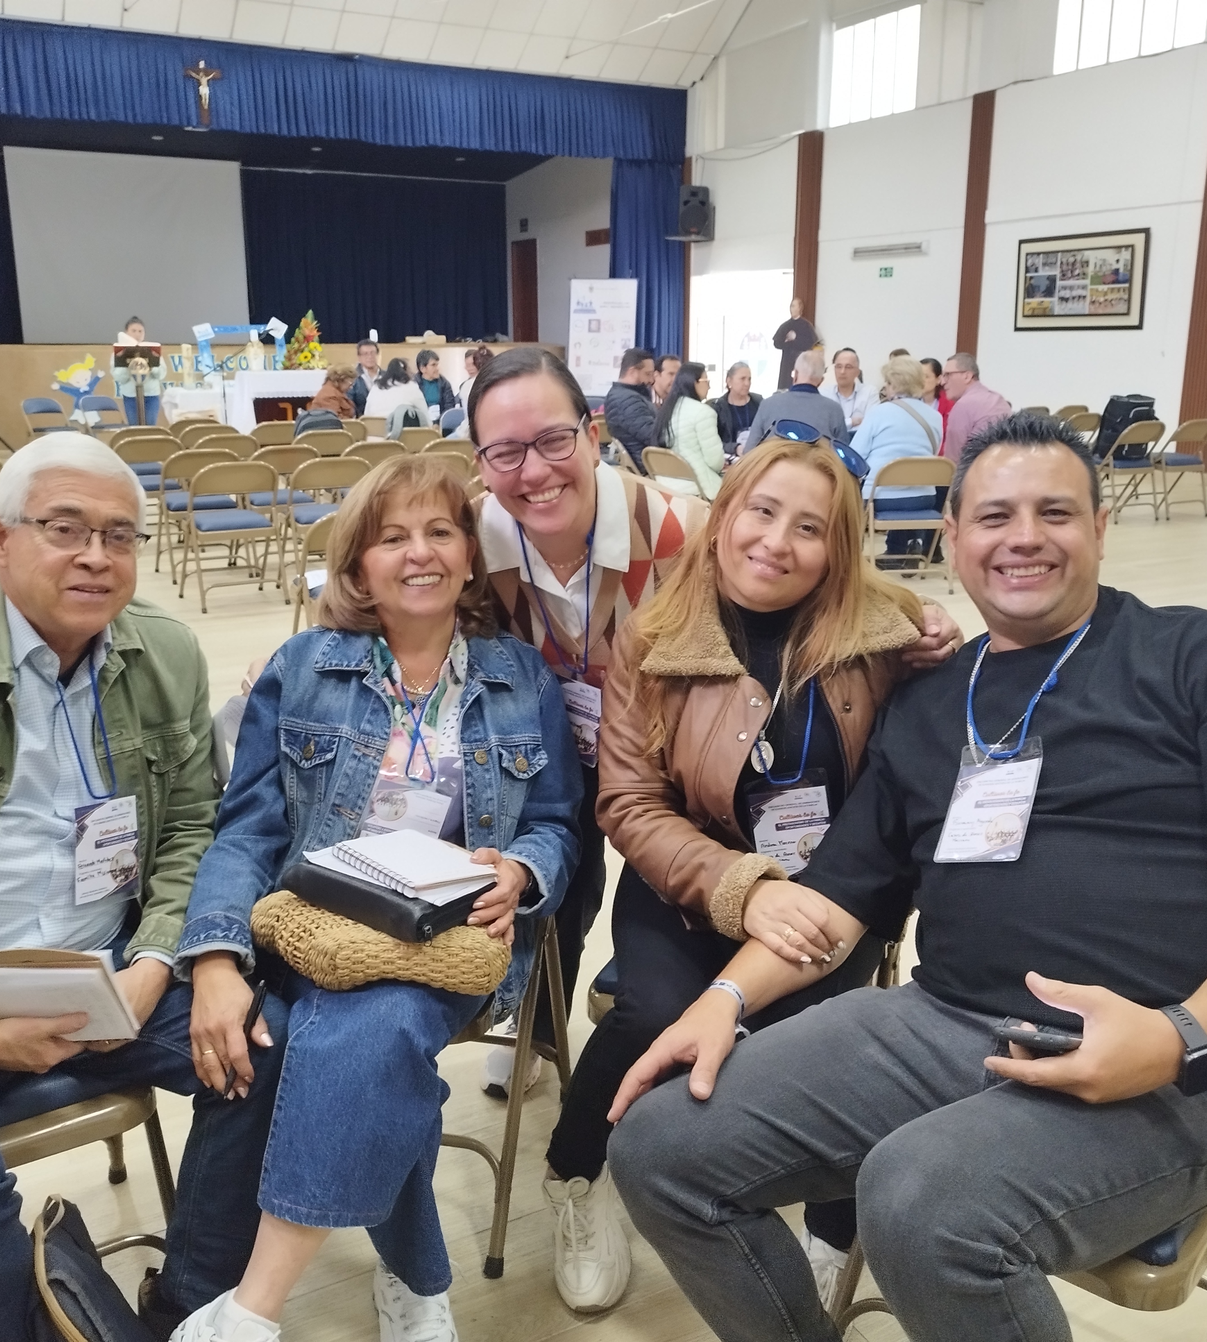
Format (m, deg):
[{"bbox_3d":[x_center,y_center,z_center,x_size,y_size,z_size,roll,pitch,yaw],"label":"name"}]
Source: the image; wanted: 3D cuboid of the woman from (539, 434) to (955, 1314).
[{"bbox_3d":[0.220,0.249,1.908,0.560,1.220,0.640,2,15,8],"label":"woman"}]

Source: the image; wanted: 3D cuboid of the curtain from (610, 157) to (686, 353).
[{"bbox_3d":[0.690,-5.911,19.361,1.294,4.150,0.300,-8,17,-27],"label":"curtain"}]

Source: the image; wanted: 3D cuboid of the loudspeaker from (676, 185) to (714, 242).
[{"bbox_3d":[1.305,-6.562,17.783,0.430,0.690,0.400,1,15,4],"label":"loudspeaker"}]

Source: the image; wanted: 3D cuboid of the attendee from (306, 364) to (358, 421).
[{"bbox_3d":[-2.155,-2.050,10.754,0.820,1.160,0.480,-7,16,-24],"label":"attendee"}]

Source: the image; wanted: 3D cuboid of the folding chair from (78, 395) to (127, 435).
[{"bbox_3d":[-5.756,-2.813,14.449,0.480,0.760,0.465,13,20,41],"label":"folding chair"}]

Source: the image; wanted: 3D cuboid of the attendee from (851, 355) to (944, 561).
[{"bbox_3d":[1.667,-1.143,7.061,0.540,1.280,0.780,-1,15,-2],"label":"attendee"}]

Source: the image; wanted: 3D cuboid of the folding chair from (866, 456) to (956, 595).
[{"bbox_3d":[1.654,-0.841,6.932,0.465,0.760,0.480,-2,15,-6],"label":"folding chair"}]

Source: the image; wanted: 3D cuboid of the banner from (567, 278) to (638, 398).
[{"bbox_3d":[-0.025,-3.590,14.763,0.810,2.050,0.220,3,15,12],"label":"banner"}]

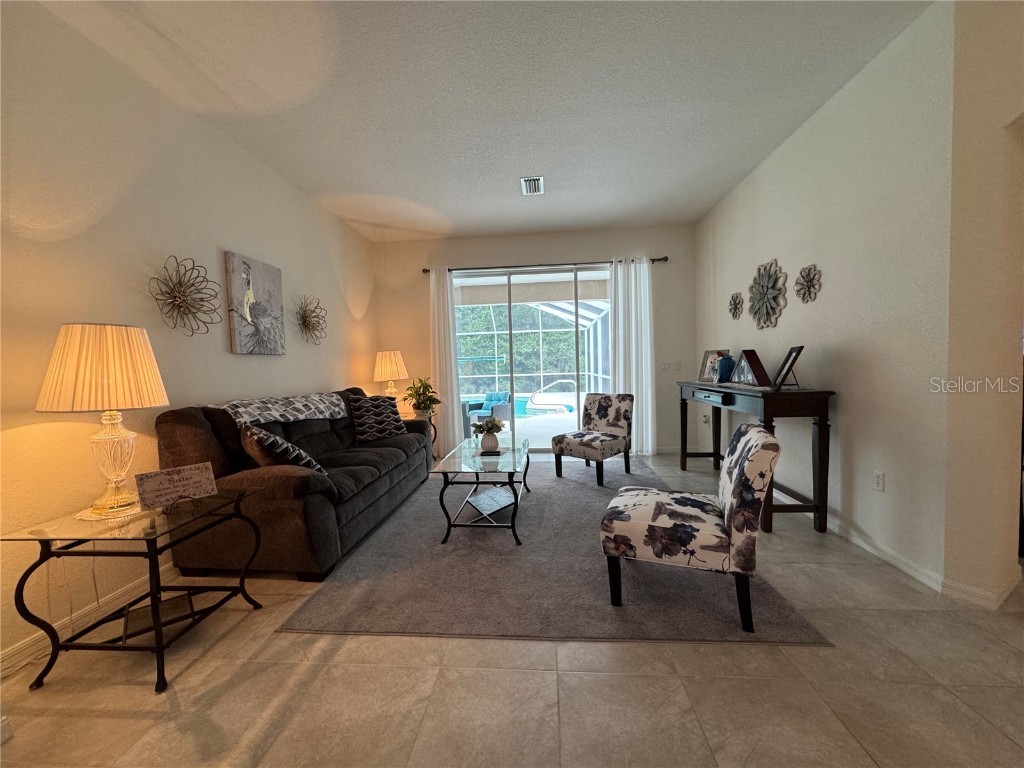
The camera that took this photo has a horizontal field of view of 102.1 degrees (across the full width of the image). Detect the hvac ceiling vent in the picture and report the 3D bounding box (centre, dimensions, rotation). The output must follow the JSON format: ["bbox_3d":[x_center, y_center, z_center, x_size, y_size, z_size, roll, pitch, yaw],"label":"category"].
[{"bbox_3d":[0.203,-1.878,3.949,0.210,0.020,0.390,-1,2,5],"label":"hvac ceiling vent"}]

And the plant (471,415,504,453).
[{"bbox_3d":[-0.167,0.379,3.315,0.269,0.299,0.257,-1,3,5],"label":"plant"}]

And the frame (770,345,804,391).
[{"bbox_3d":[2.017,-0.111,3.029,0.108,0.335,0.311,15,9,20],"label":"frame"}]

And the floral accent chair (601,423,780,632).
[{"bbox_3d":[0.865,0.636,2.077,0.720,0.830,0.560,-1,3,23],"label":"floral accent chair"}]

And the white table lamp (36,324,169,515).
[{"bbox_3d":[-1.861,0.162,1.924,0.442,0.843,0.442,-1,3,5],"label":"white table lamp"}]

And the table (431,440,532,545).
[{"bbox_3d":[-0.174,0.786,3.282,0.610,0.490,1.220,-1,2,5],"label":"table"}]

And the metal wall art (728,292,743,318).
[{"bbox_3d":[2.196,-0.762,4.075,0.040,0.270,0.275,-1,2,5],"label":"metal wall art"}]

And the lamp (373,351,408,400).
[{"bbox_3d":[-1.411,0.012,4.867,0.390,0.785,0.390,-1,2,5],"label":"lamp"}]

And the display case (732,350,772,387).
[{"bbox_3d":[2.046,-0.137,3.572,0.100,0.295,0.560,-1,2,5],"label":"display case"}]

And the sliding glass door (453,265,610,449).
[{"bbox_3d":[0.406,-0.315,5.447,2.550,2.440,0.120,-1,2,5],"label":"sliding glass door"}]

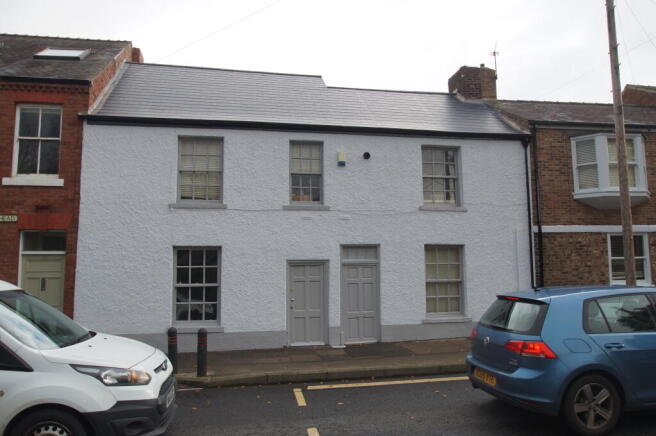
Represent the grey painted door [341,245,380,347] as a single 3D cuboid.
[{"bbox_3d":[0.803,1.832,10.905,0.963,2.344,0.100,1,-6,-9],"label":"grey painted door"}]

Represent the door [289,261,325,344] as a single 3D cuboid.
[{"bbox_3d":[-0.469,1.998,10.682,0.925,1.945,0.100,1,-6,-9],"label":"door"}]

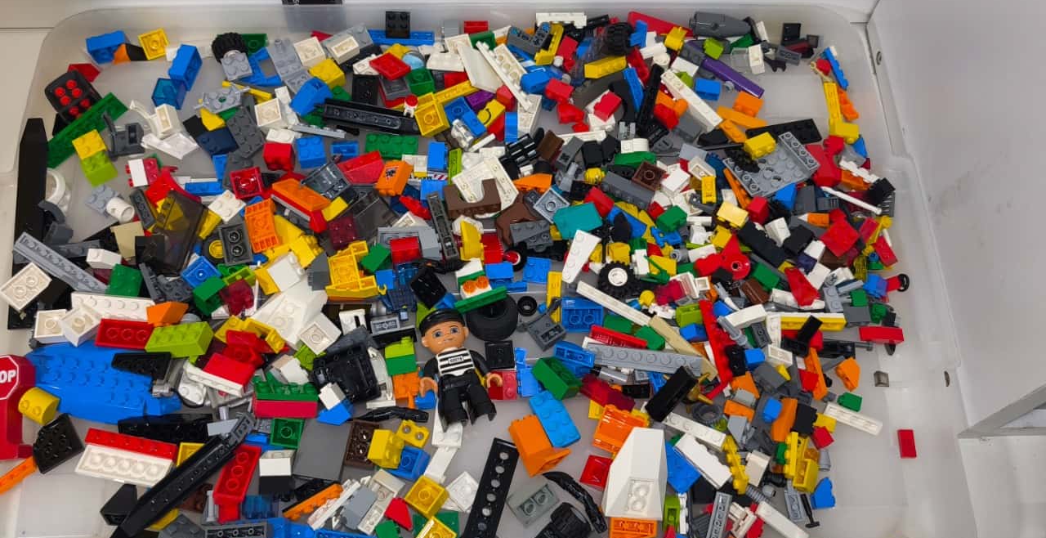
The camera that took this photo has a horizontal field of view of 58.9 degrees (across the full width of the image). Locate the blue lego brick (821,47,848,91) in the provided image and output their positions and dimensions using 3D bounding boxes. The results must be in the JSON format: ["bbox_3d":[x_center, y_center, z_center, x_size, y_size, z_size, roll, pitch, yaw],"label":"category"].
[{"bbox_3d":[0.216,-0.137,0.637,0.005,0.008,0.032,-24,66,22],"label":"blue lego brick"}]

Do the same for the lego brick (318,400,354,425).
[{"bbox_3d":[-0.103,0.081,0.513,0.016,0.016,0.011,-36,99,4],"label":"lego brick"}]

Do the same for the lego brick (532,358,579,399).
[{"bbox_3d":[0.019,0.062,0.521,0.024,0.016,0.011,42,115,28],"label":"lego brick"}]

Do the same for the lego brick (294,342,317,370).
[{"bbox_3d":[-0.116,0.049,0.522,0.016,0.011,0.016,38,88,16],"label":"lego brick"}]

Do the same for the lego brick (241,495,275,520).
[{"bbox_3d":[-0.142,0.128,0.500,0.016,0.008,0.011,-3,69,4],"label":"lego brick"}]

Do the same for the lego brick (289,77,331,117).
[{"bbox_3d":[-0.134,-0.109,0.584,0.010,0.020,0.016,40,24,-4],"label":"lego brick"}]

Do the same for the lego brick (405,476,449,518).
[{"bbox_3d":[-0.051,0.122,0.495,0.016,0.011,0.016,27,62,22],"label":"lego brick"}]

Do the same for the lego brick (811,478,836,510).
[{"bbox_3d":[0.166,0.124,0.513,0.011,0.008,0.016,-4,67,-7],"label":"lego brick"}]

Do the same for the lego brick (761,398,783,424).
[{"bbox_3d":[0.138,0.079,0.516,0.008,0.008,0.011,22,64,11],"label":"lego brick"}]

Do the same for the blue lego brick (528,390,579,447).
[{"bbox_3d":[0.018,0.085,0.524,0.016,0.011,0.032,-23,68,-11],"label":"blue lego brick"}]

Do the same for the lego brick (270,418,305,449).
[{"bbox_3d":[-0.128,0.090,0.504,0.016,0.011,0.016,4,67,-3],"label":"lego brick"}]

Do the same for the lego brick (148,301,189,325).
[{"bbox_3d":[-0.202,0.027,0.530,0.016,0.016,0.011,-10,82,15],"label":"lego brick"}]

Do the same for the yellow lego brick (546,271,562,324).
[{"bbox_3d":[0.019,0.018,0.557,0.008,0.005,0.032,1,70,3],"label":"yellow lego brick"}]

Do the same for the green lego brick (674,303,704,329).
[{"bbox_3d":[0.100,0.028,0.549,0.016,0.011,0.008,-11,33,-7],"label":"green lego brick"}]

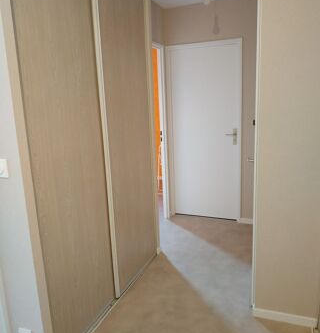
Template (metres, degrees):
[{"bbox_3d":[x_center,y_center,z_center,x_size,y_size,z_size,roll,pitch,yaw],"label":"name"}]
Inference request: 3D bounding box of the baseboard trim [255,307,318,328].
[{"bbox_3d":[0.798,0.969,1.902,0.371,0.066,0.017,2,12,20],"label":"baseboard trim"}]

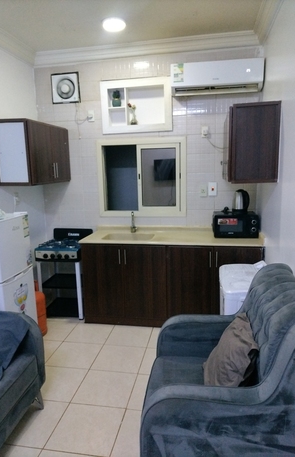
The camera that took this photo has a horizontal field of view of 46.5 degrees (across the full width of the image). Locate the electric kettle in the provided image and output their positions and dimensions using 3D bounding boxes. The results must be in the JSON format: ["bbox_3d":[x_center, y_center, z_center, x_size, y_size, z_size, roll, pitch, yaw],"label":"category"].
[{"bbox_3d":[0.943,-0.277,3.481,0.210,0.245,0.160,8,14,41],"label":"electric kettle"}]

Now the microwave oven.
[{"bbox_3d":[0.910,-0.048,3.551,0.435,0.238,0.320,0,11,10],"label":"microwave oven"}]

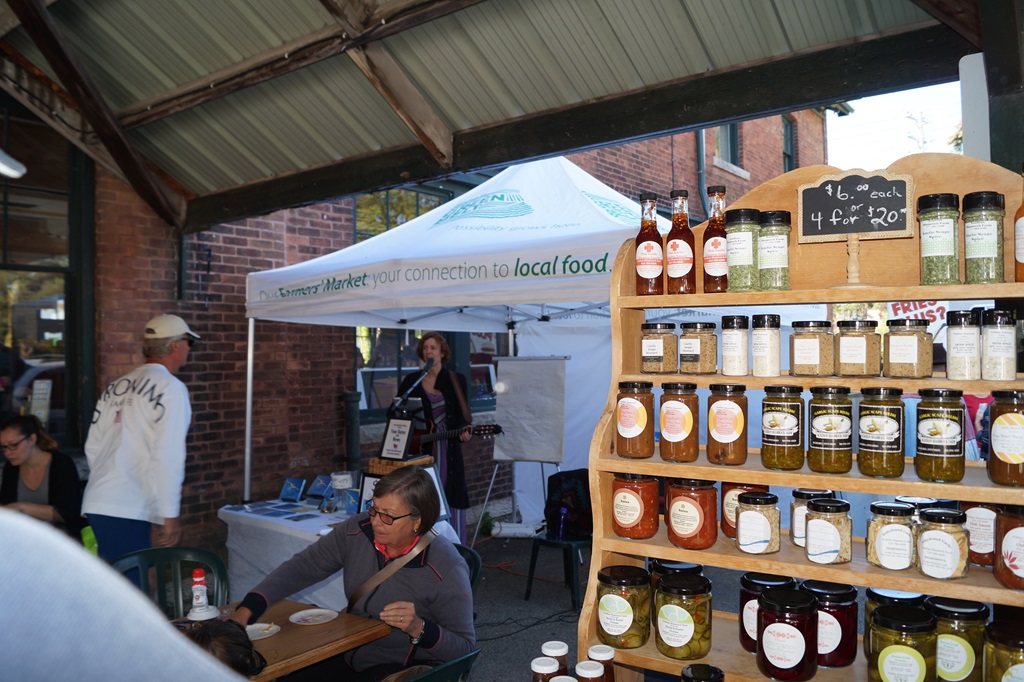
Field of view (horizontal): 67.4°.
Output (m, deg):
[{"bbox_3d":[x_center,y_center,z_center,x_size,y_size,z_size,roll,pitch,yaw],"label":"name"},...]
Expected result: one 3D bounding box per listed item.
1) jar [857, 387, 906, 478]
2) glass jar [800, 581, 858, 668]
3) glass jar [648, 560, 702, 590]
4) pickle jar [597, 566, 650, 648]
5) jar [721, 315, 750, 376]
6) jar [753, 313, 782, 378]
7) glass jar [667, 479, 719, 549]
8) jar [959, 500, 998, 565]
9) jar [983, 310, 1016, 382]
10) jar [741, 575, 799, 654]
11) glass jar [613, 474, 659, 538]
[{"bbox_3d":[0.546,0.134,1.133,0.062,0.127,0.062,0,-1,32],"label":"jar"},{"bbox_3d":[0.482,0.430,1.172,0.084,0.106,0.084,0,-1,0],"label":"glass jar"},{"bbox_3d":[0.280,0.430,1.296,0.084,0.107,0.084,0,-1,0],"label":"glass jar"},{"bbox_3d":[0.178,0.425,1.223,0.084,0.109,0.084,0,0,0],"label":"pickle jar"},{"bbox_3d":[0.362,0.008,1.241,0.043,0.098,0.043,0,0,0],"label":"jar"},{"bbox_3d":[0.408,0.008,1.225,0.042,0.098,0.042,0,-1,0],"label":"jar"},{"bbox_3d":[0.290,0.277,1.234,0.077,0.098,0.077,0,-1,0],"label":"glass jar"},{"bbox_3d":[0.692,0.265,1.111,0.077,0.108,0.077,0,-1,0],"label":"jar"},{"bbox_3d":[0.685,0.007,1.080,0.042,0.100,0.042,-1,-1,27],"label":"jar"},{"bbox_3d":[0.407,0.431,1.224,0.084,0.105,0.084,0,-1,0],"label":"jar"},{"bbox_3d":[0.204,0.267,1.266,0.076,0.108,0.076,0,0,0],"label":"glass jar"}]

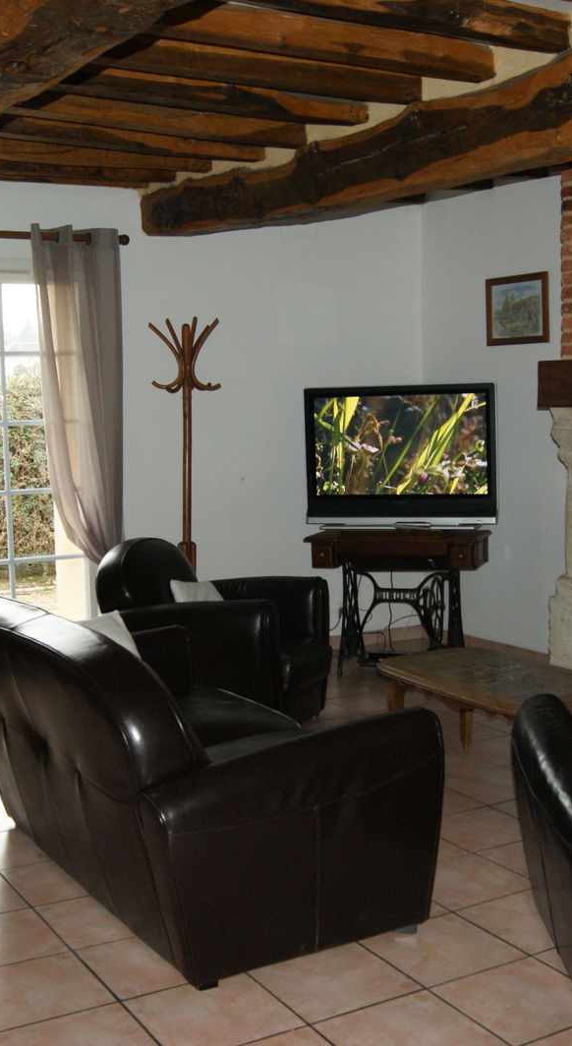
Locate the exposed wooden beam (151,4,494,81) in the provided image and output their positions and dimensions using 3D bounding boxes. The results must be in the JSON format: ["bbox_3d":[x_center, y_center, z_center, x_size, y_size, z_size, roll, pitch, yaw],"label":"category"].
[{"bbox_3d":[0.090,-1.681,4.067,1.500,0.120,0.130,-4,5,-30],"label":"exposed wooden beam"}]

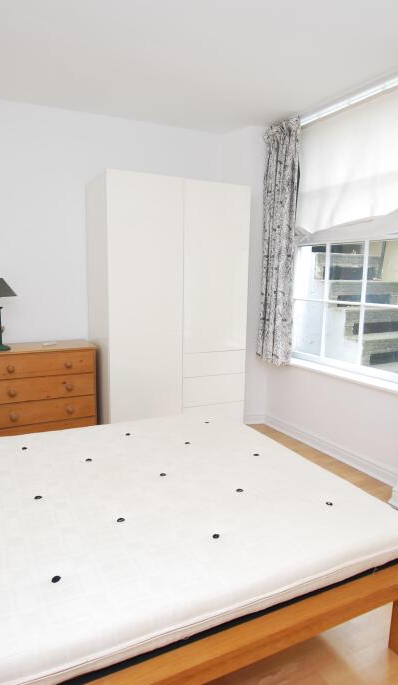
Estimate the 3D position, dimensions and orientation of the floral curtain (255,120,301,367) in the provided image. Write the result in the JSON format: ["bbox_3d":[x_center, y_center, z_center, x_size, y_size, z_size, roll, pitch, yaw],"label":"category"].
[{"bbox_3d":[0.634,-0.750,3.470,0.122,1.896,0.330,-4,10,-27],"label":"floral curtain"}]

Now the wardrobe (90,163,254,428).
[{"bbox_3d":[-0.249,-0.216,3.451,1.112,2.002,0.622,-4,10,-25],"label":"wardrobe"}]

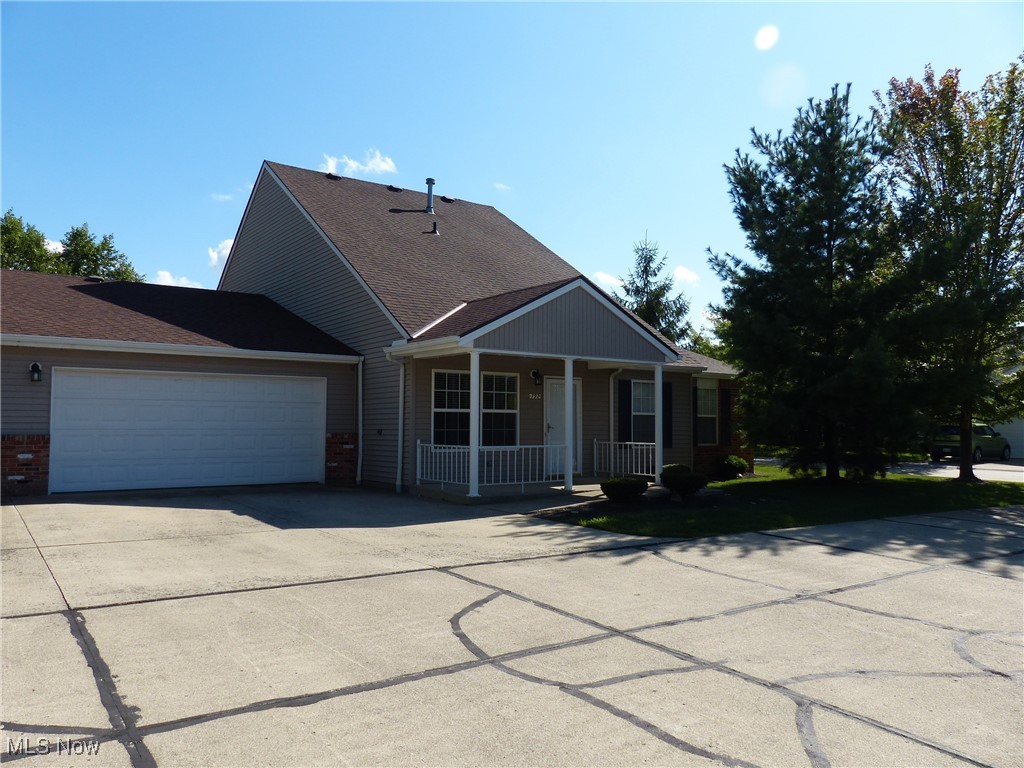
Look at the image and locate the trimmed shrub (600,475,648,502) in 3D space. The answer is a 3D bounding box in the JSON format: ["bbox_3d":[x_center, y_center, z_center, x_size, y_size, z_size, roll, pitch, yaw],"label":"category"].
[{"bbox_3d":[1.920,1.780,12.600,0.820,0.480,0.800,0,-3,0],"label":"trimmed shrub"}]

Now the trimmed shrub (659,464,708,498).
[{"bbox_3d":[3.080,1.750,13.300,0.900,0.620,0.850,0,-3,0],"label":"trimmed shrub"}]

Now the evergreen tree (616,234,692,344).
[{"bbox_3d":[6.420,-1.700,33.300,4.500,10.200,4.500,0,-3,0],"label":"evergreen tree"}]

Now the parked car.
[{"bbox_3d":[20.100,2.580,32.500,4.150,1.620,1.800,2,-4,-37],"label":"parked car"}]

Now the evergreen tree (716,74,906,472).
[{"bbox_3d":[8.050,-2.830,19.850,5.400,10.650,5.300,0,-3,0],"label":"evergreen tree"}]

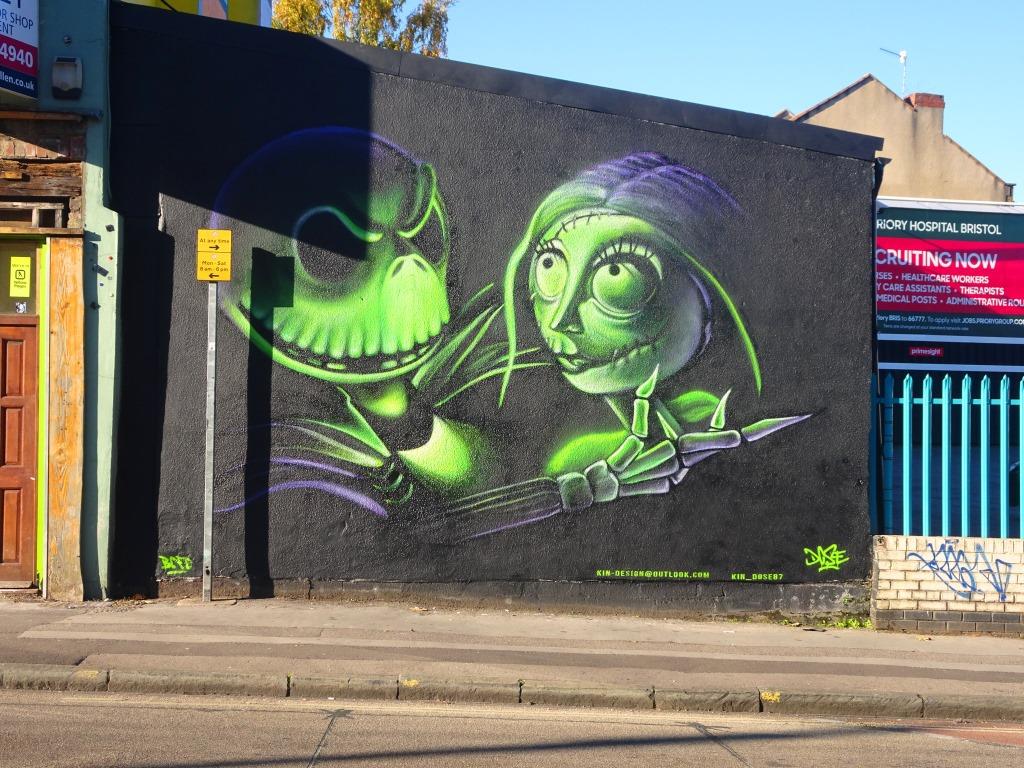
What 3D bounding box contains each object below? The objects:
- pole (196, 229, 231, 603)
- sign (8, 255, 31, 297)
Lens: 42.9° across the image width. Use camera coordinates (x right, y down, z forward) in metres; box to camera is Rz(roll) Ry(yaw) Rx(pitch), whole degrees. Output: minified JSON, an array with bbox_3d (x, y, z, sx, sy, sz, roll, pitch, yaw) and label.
[{"bbox_3d":[-2.243,0.234,9.805,0.260,2.796,0.100,1,-1,-2],"label":"pole"},{"bbox_3d":[-3.719,-0.807,9.850,0.147,0.303,0.010,1,-1,0],"label":"sign"}]

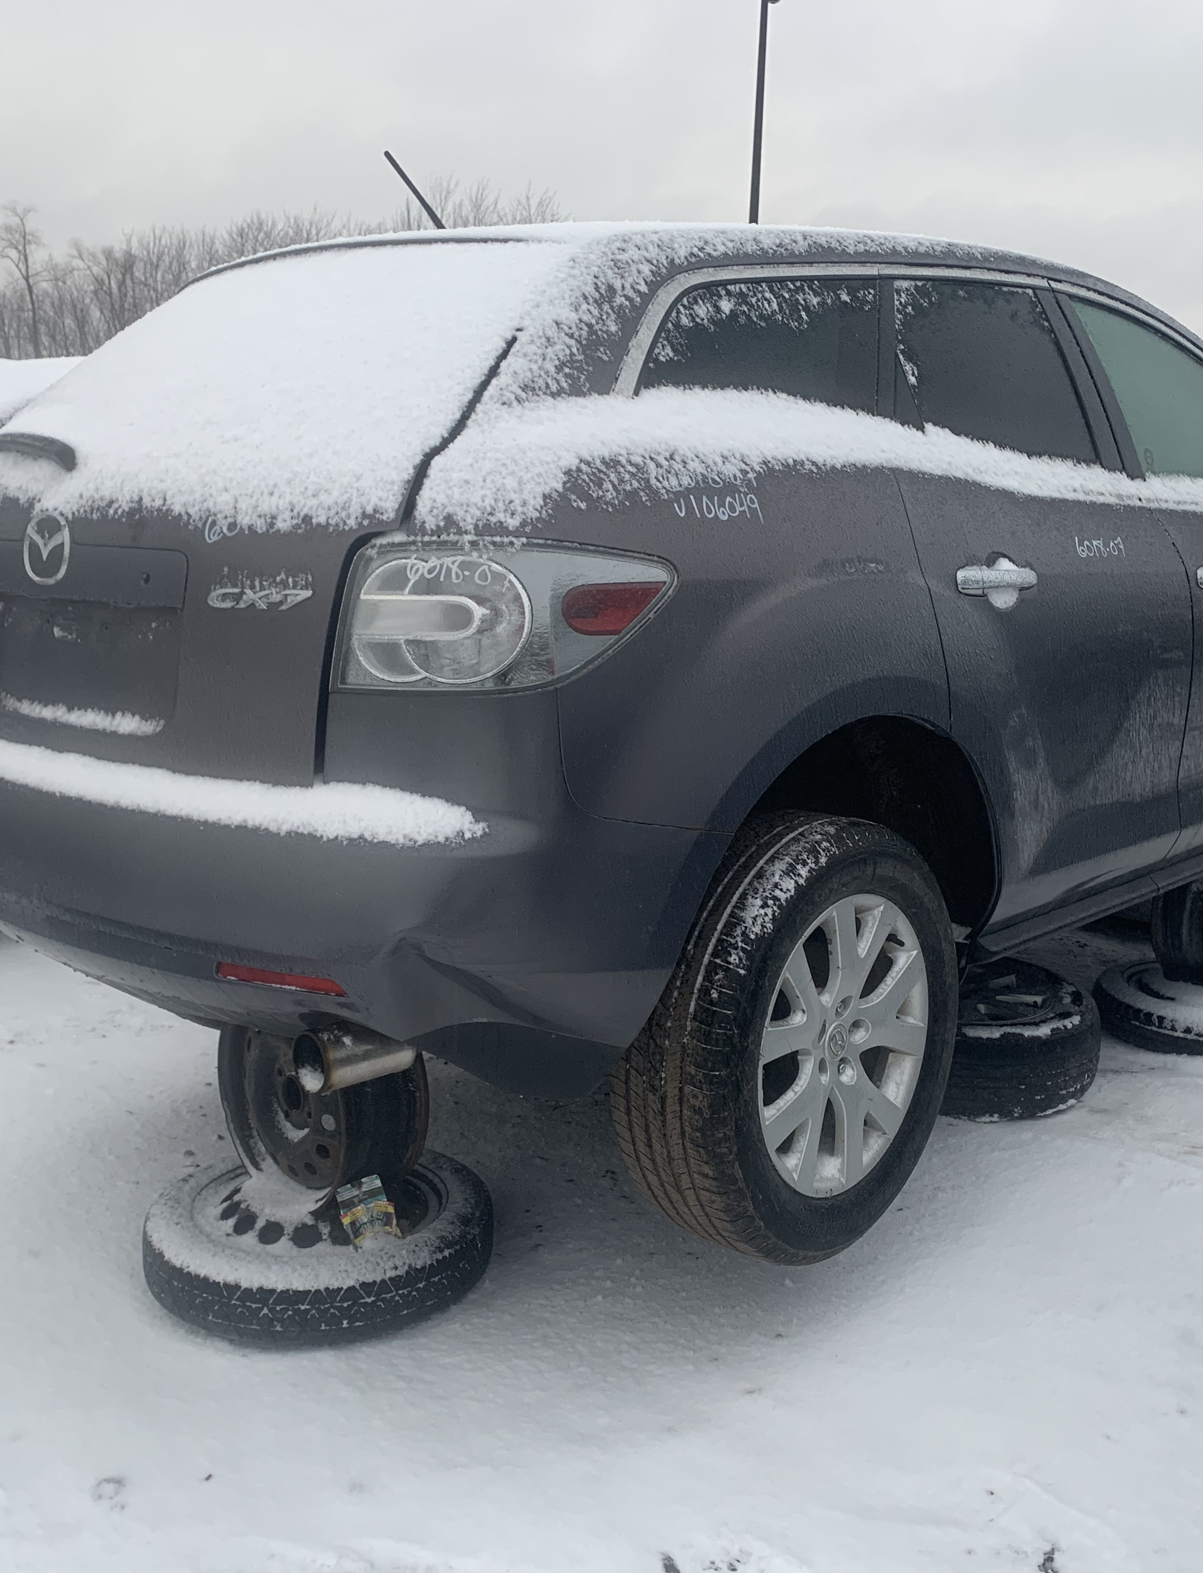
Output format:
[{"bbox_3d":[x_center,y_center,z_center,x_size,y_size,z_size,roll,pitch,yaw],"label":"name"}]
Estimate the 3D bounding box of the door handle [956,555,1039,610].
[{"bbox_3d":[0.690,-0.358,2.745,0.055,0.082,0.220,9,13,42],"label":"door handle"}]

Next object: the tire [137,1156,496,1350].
[{"bbox_3d":[-0.517,0.825,2.915,0.630,0.150,0.630,0,11,-6],"label":"tire"}]

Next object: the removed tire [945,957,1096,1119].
[{"bbox_3d":[0.870,0.594,3.850,0.660,0.230,0.660,4,12,11],"label":"removed tire"}]

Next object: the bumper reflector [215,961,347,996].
[{"bbox_3d":[-0.437,0.263,2.149,0.190,0.030,0.040,4,11,22],"label":"bumper reflector"}]

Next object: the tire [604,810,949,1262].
[{"bbox_3d":[0.333,0.412,2.635,0.238,0.737,0.737,10,14,43],"label":"tire"}]

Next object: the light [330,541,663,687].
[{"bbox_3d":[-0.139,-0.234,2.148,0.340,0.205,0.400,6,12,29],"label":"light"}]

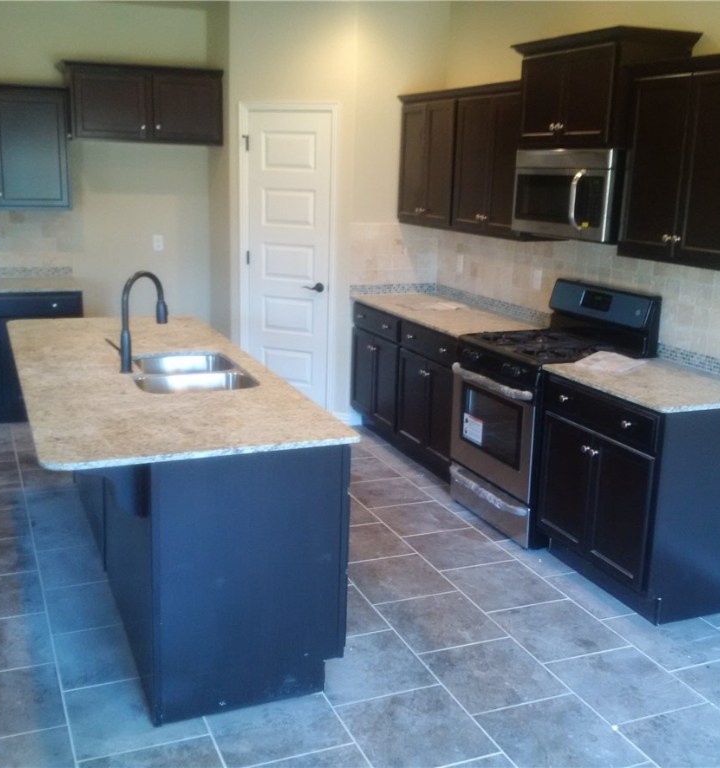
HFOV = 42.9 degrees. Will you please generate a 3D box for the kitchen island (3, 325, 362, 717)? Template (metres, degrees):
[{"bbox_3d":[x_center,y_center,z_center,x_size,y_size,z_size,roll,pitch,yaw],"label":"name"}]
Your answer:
[{"bbox_3d":[-0.924,0.369,3.951,0.982,0.904,2.403,-4,14,-22],"label":"kitchen island"}]

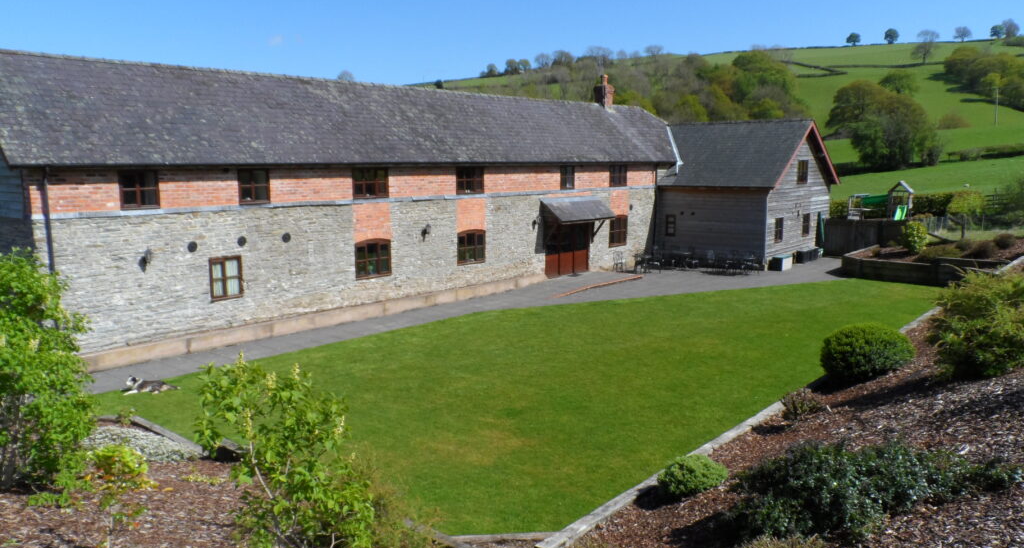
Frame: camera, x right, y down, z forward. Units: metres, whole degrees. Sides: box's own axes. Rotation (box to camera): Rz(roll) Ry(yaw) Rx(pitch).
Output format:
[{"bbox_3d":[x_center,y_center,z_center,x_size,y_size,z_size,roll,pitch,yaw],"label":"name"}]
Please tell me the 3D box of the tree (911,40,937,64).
[{"bbox_3d":[168.030,-90.460,290.000,9.076,9.461,8.623,5,10,29],"label":"tree"}]

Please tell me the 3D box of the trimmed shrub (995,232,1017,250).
[{"bbox_3d":[18.277,-1.203,26.300,0.658,0.670,0.625,6,11,34],"label":"trimmed shrub"}]

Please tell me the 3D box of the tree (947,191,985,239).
[{"bbox_3d":[19.661,-2.576,30.800,1.336,2.080,1.270,5,10,32],"label":"tree"}]

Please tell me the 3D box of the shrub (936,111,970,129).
[{"bbox_3d":[93.234,-32.425,150.000,6.112,4.137,5.195,5,10,31],"label":"shrub"}]

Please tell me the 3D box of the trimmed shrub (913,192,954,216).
[{"bbox_3d":[25.509,-4.146,43.000,2.190,1.570,1.314,5,10,30],"label":"trimmed shrub"}]

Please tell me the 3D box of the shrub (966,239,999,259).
[{"bbox_3d":[16.693,-0.904,25.200,0.944,0.714,0.897,6,11,33],"label":"shrub"}]

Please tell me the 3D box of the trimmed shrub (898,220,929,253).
[{"bbox_3d":[15.432,-1.401,27.300,0.981,1.313,0.981,5,10,29],"label":"trimmed shrub"}]

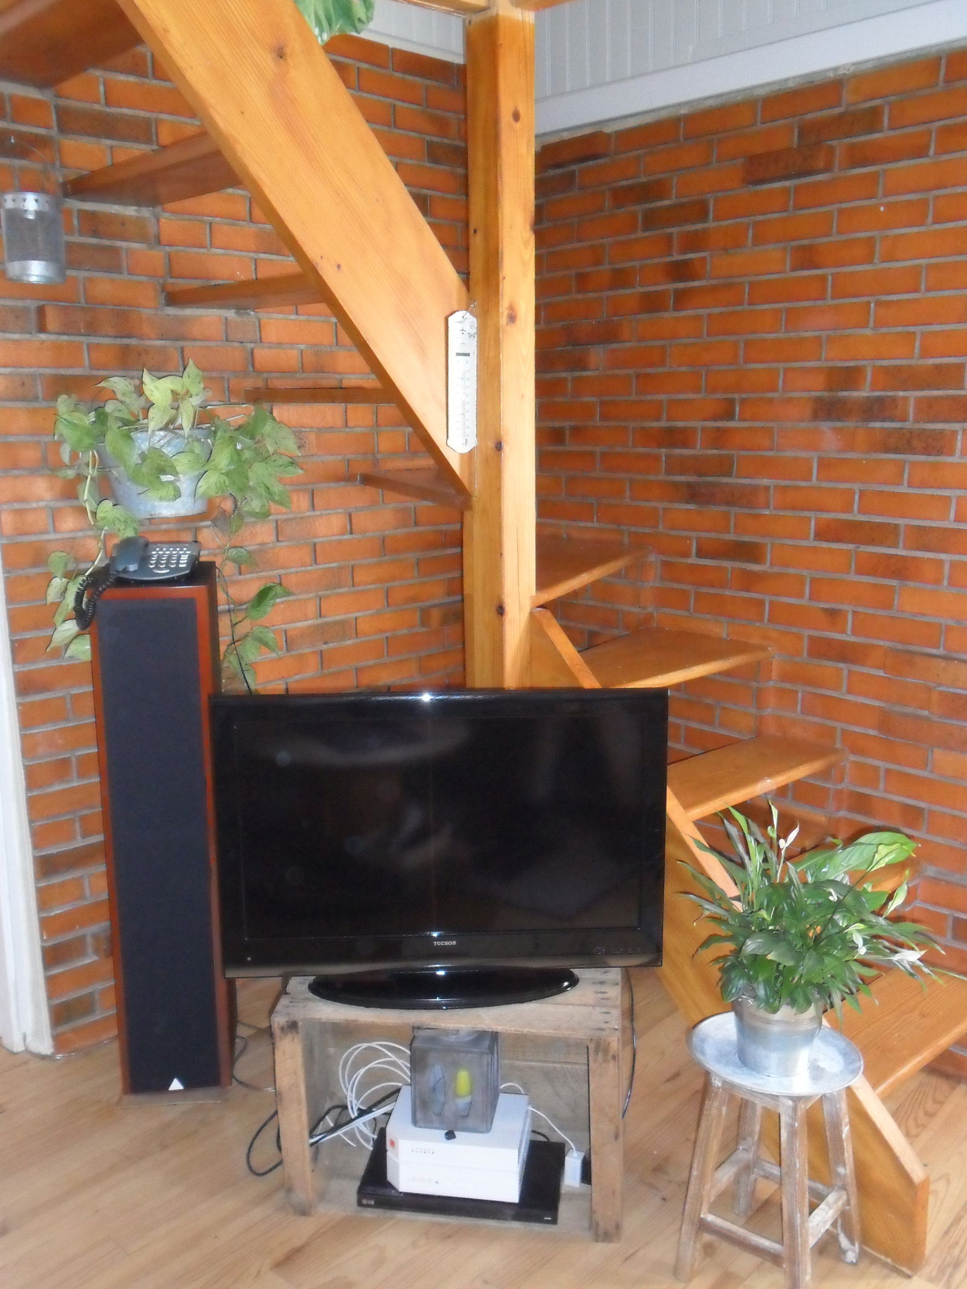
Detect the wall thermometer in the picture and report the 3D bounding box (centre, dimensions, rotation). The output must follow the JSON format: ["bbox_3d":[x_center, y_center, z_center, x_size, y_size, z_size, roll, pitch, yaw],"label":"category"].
[{"bbox_3d":[-0.041,-0.507,2.312,0.068,0.271,0.015,-8,13,-36],"label":"wall thermometer"}]

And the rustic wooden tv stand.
[{"bbox_3d":[-0.043,0.806,2.214,0.593,0.380,0.330,1,11,7],"label":"rustic wooden tv stand"}]

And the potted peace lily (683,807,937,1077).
[{"bbox_3d":[0.516,0.455,1.880,0.375,0.405,0.330,0,11,0],"label":"potted peace lily"}]

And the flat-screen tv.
[{"bbox_3d":[-0.065,0.349,2.131,0.787,0.550,0.200,-1,11,-2],"label":"flat-screen tv"}]

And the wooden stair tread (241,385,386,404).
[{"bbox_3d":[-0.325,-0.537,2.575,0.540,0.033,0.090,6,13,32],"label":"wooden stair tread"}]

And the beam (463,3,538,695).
[{"bbox_3d":[0.039,-0.158,2.412,0.097,2.200,0.097,-10,14,-42],"label":"beam"}]

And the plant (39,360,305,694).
[{"bbox_3d":[-0.664,-0.243,2.559,0.460,0.668,0.260,-10,14,-42],"label":"plant"}]

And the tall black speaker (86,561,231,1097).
[{"bbox_3d":[-0.674,0.387,2.578,0.224,1.080,0.316,-2,11,-9],"label":"tall black speaker"}]

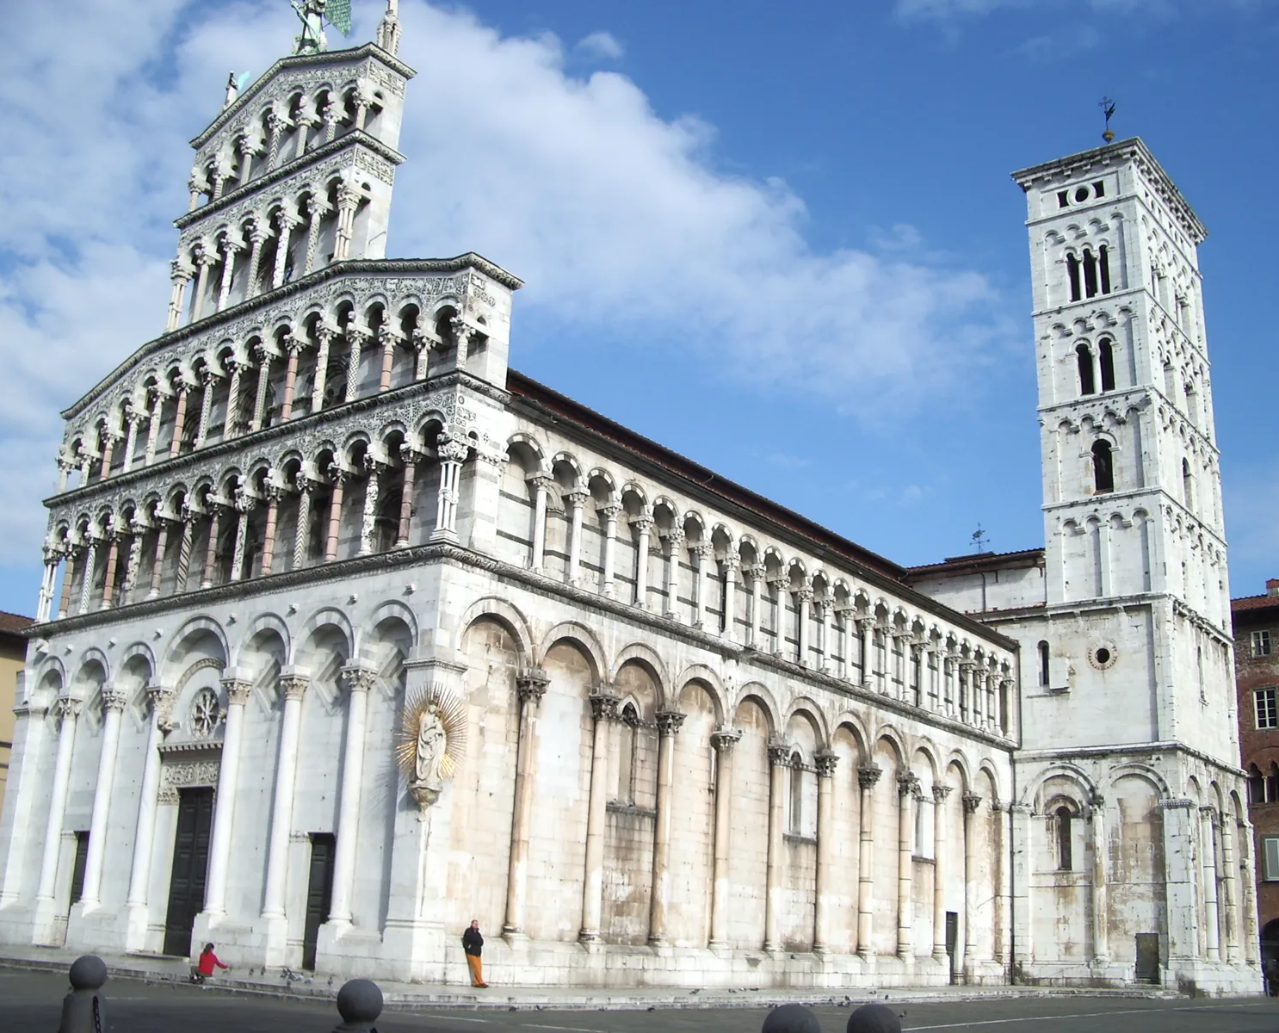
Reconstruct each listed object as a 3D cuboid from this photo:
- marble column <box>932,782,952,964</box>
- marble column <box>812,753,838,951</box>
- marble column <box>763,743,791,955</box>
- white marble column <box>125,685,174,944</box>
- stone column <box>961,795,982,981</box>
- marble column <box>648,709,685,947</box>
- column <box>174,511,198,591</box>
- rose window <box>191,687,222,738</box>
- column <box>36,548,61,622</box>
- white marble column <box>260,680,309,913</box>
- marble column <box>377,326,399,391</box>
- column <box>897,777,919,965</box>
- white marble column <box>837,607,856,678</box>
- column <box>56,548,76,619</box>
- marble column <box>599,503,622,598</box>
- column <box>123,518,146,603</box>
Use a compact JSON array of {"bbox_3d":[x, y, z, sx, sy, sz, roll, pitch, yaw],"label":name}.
[{"bbox_3d":[13.255,15.595,59.608,0.720,7.841,0.770,-11,-22,36],"label":"marble column"},{"bbox_3d":[7.021,12.649,51.997,0.720,7.598,0.780,-11,-22,36],"label":"marble column"},{"bbox_3d":[4.751,11.290,47.922,0.620,7.100,0.650,-11,-22,37],"label":"marble column"},{"bbox_3d":[-15.177,9.174,43.212,0.750,8.000,0.750,-11,-22,37],"label":"white marble column"},{"bbox_3d":[14.136,15.659,59.244,0.600,7.800,0.620,-11,-22,37],"label":"stone column"},{"bbox_3d":[0.869,9.634,43.283,0.680,7.200,0.720,-11,-22,37],"label":"marble column"},{"bbox_3d":[-15.530,1.218,47.634,0.500,3.050,0.500,-11,-22,37],"label":"column"},{"bbox_3d":[-14.024,6.343,44.982,1.700,1.750,0.300,-11,-22,37],"label":"rose window"},{"bbox_3d":[-22.738,2.732,53.435,0.550,3.040,0.550,-11,-22,37],"label":"column"},{"bbox_3d":[-10.420,8.121,40.841,0.740,7.300,0.740,-11,-22,37],"label":"white marble column"},{"bbox_3d":[-7.740,-4.700,42.399,0.450,2.275,0.450,-11,-22,36],"label":"marble column"},{"bbox_3d":[10.994,14.489,57.256,0.700,7.690,0.740,-11,-22,37],"label":"column"},{"bbox_3d":[7.967,4.871,53.686,0.400,2.750,0.400,-11,-22,37],"label":"white marble column"},{"bbox_3d":[-21.669,2.551,52.645,0.500,2.980,0.500,-11,-22,37],"label":"column"},{"bbox_3d":[-1.006,1.245,47.581,0.480,3.200,0.460,-11,-22,36],"label":"marble column"},{"bbox_3d":[-18.040,1.699,49.680,0.470,3.120,0.470,-11,-22,37],"label":"column"}]

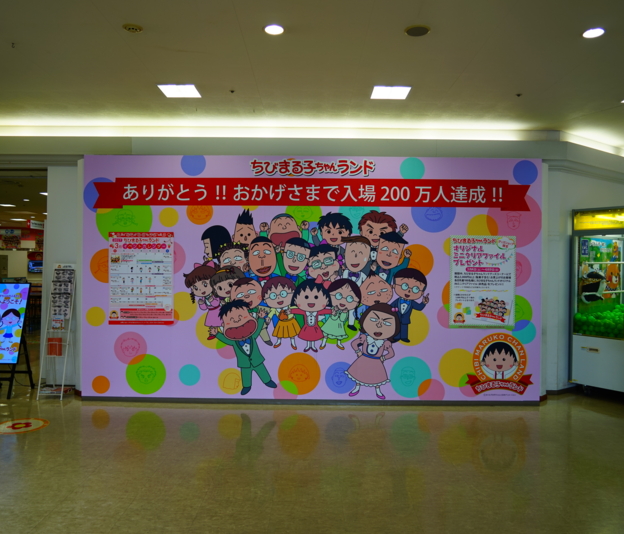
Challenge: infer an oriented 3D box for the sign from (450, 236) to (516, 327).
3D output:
[{"bbox_3d":[1.897,0.174,5.921,0.728,1.030,0.020,1,0,0],"label":"sign"}]

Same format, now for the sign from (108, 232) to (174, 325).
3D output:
[{"bbox_3d":[-1.897,0.130,5.941,0.728,1.030,0.020,1,0,0],"label":"sign"}]

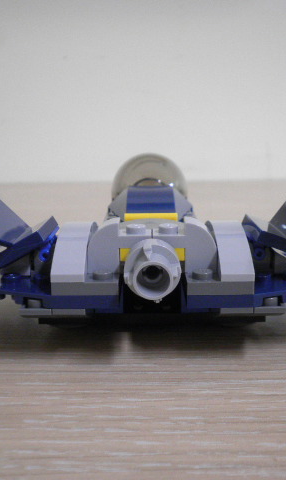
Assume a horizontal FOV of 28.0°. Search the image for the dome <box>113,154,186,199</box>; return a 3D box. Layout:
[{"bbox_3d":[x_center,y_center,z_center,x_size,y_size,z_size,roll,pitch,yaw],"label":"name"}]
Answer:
[{"bbox_3d":[0.003,-0.028,0.245,0.032,0.018,0.034,0,14,0],"label":"dome"}]

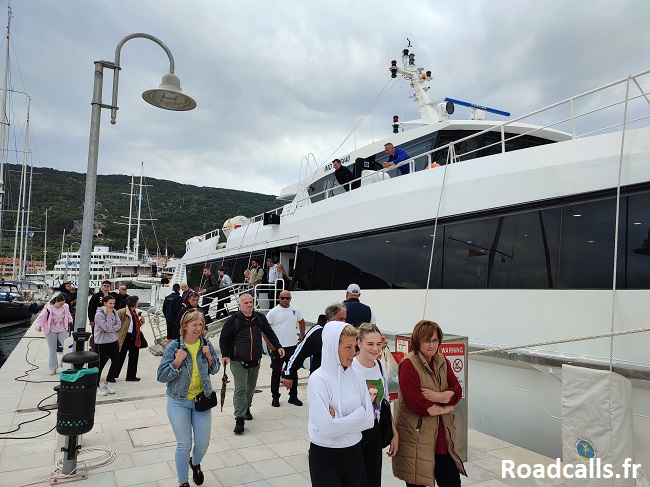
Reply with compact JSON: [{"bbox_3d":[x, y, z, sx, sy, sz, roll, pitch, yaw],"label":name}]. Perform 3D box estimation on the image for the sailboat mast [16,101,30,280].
[{"bbox_3d":[-27.346,-5.136,42.688,0.240,16.778,0.240,4,-5,-29],"label":"sailboat mast"}]

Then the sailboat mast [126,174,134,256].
[{"bbox_3d":[-31.276,-4.476,75.553,0.330,13.477,0.330,4,-5,-29],"label":"sailboat mast"}]

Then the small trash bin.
[{"bbox_3d":[-2.354,1.410,4.456,0.355,0.739,0.370,4,-5,-29],"label":"small trash bin"}]

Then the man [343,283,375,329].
[{"bbox_3d":[0.502,1.617,7.420,0.540,1.880,0.360,2,-5,-12],"label":"man"}]

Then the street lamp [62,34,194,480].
[{"bbox_3d":[-2.032,-0.037,5.071,1.130,4.660,0.620,5,-6,-33],"label":"street lamp"}]

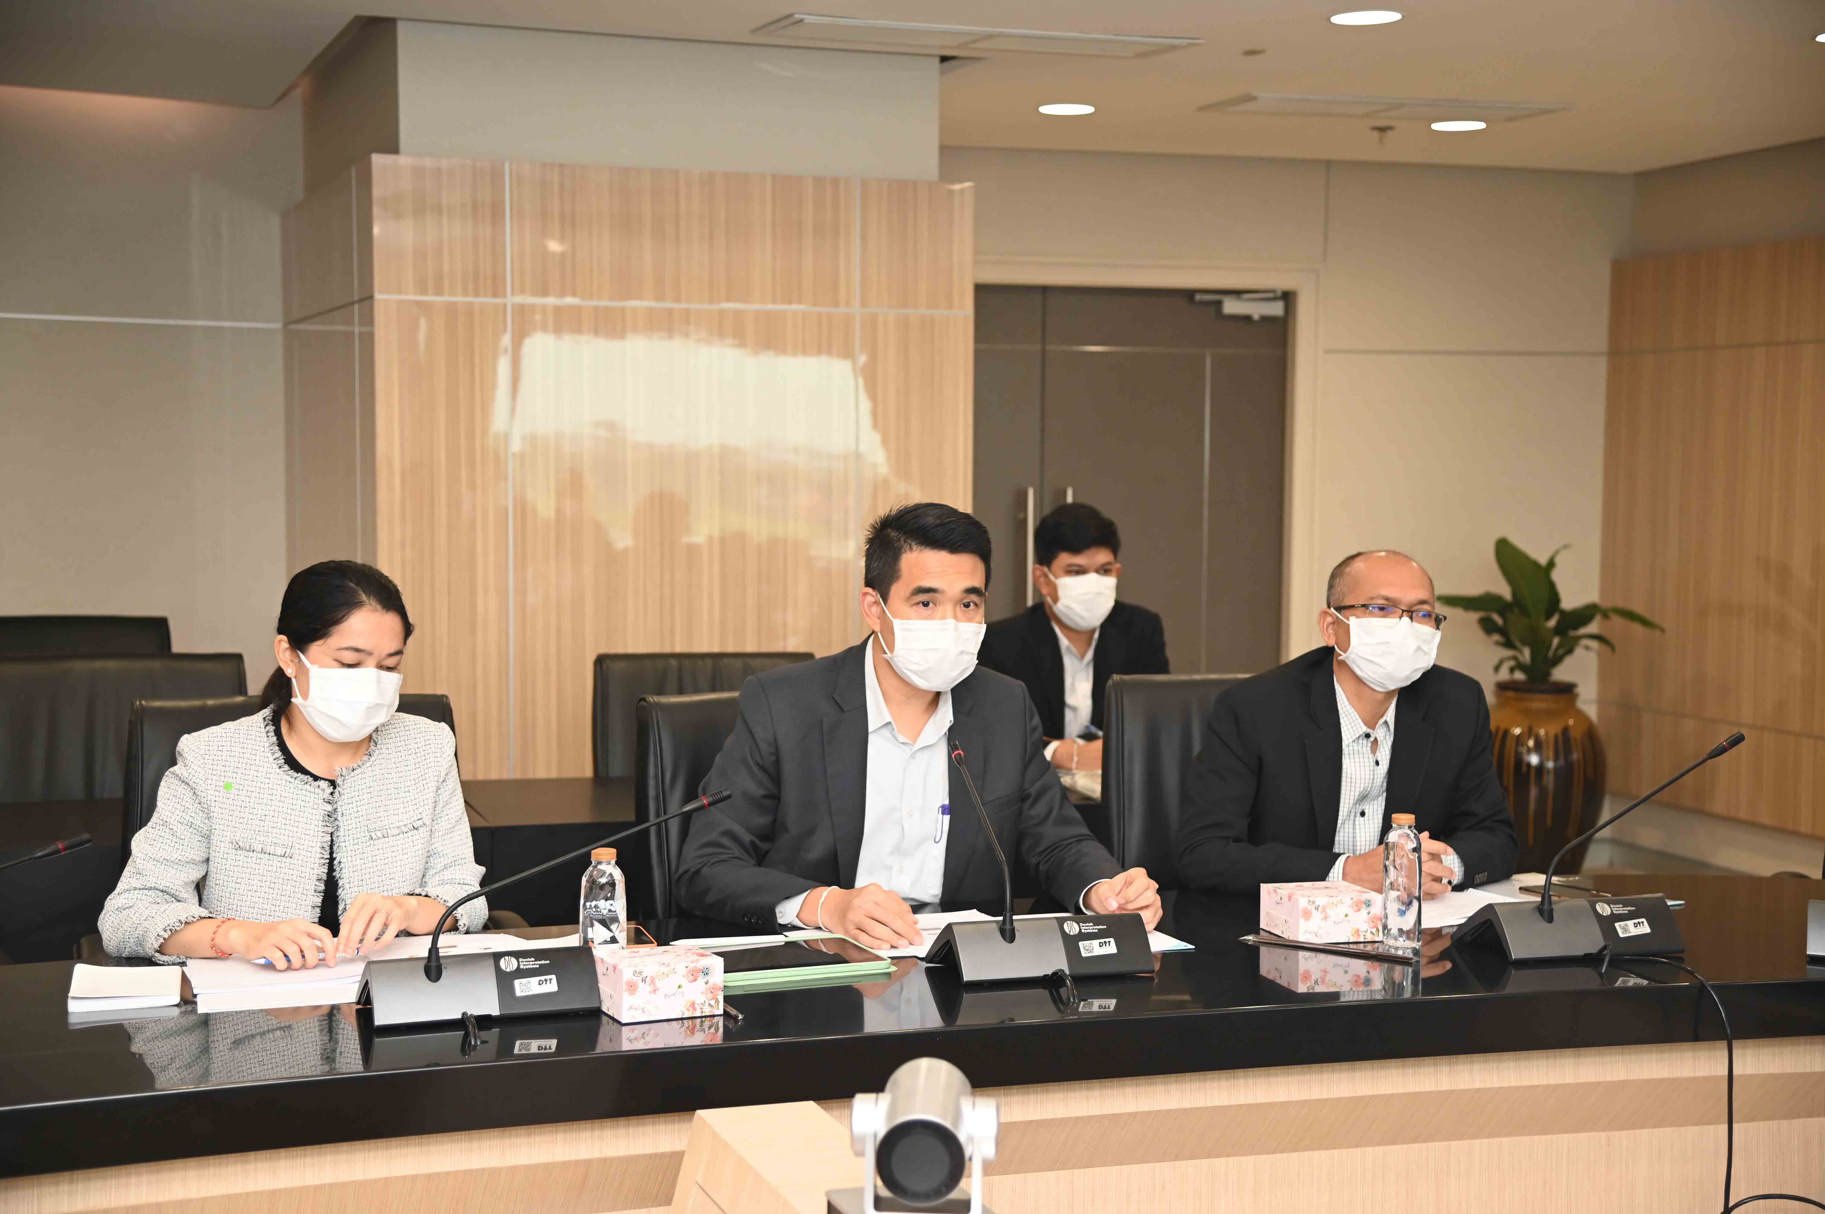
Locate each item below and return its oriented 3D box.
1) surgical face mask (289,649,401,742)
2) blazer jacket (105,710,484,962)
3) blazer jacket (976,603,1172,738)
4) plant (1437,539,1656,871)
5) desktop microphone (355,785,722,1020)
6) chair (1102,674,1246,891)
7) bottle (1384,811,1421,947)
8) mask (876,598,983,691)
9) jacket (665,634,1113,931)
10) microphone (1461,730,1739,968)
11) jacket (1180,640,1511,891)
[{"bbox_3d":[-0.783,0.125,3.500,0.135,0.110,0.095,1,18,-34],"label":"surgical face mask"},{"bbox_3d":[-0.834,0.399,3.417,0.500,0.520,0.350,-1,6,-17],"label":"blazer jacket"},{"bbox_3d":[0.330,0.295,5.300,0.480,0.620,0.420,-1,4,-15],"label":"blazer jacket"},{"bbox_3d":[2.103,0.331,8.368,0.720,1.140,0.660,-1,4,-19],"label":"plant"},{"bbox_3d":[-0.436,0.348,3.034,0.425,0.250,0.165,-1,6,-19],"label":"desktop microphone"},{"bbox_3d":[0.610,0.648,4.109,0.620,1.030,0.660,-1,4,-14],"label":"chair"},{"bbox_3d":[0.662,0.365,3.420,0.053,0.183,0.053,0,4,0],"label":"bottle"},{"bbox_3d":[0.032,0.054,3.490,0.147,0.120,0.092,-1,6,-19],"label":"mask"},{"bbox_3d":[-0.053,0.364,3.649,0.610,0.620,0.450,-1,6,-17],"label":"jacket"},{"bbox_3d":[0.959,0.316,3.444,0.408,0.282,0.159,-1,4,-16],"label":"microphone"},{"bbox_3d":[0.693,0.368,4.030,0.550,0.610,0.470,-1,4,-17],"label":"jacket"}]

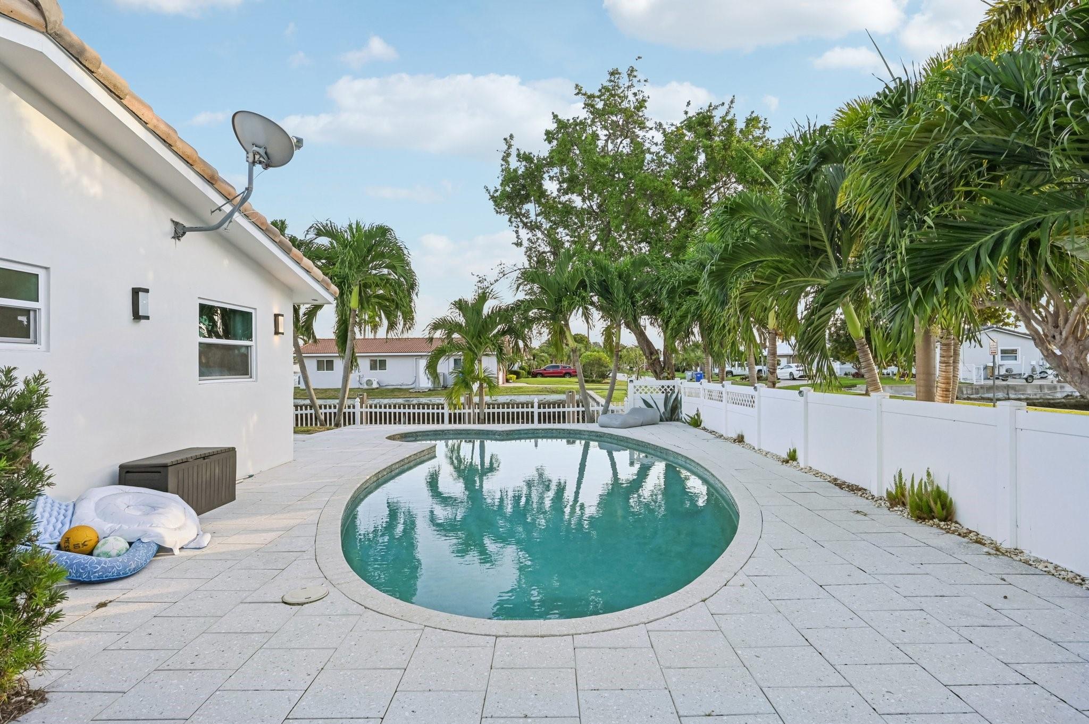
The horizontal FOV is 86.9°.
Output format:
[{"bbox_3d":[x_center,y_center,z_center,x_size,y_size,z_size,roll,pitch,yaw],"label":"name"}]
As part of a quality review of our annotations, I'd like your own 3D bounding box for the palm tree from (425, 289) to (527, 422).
[{"bbox_3d":[-1.760,-0.160,14.950,2.700,3.500,2.600,0,0,0],"label":"palm tree"}]

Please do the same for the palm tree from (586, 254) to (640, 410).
[{"bbox_3d":[1.830,-0.680,15.000,1.800,4.300,1.900,0,0,0],"label":"palm tree"}]

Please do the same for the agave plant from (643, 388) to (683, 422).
[{"bbox_3d":[3.200,1.180,15.700,1.120,0.900,1.000,0,-1,0],"label":"agave plant"}]

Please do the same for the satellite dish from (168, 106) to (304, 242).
[{"bbox_3d":[-3.200,-2.000,6.180,1.160,1.430,1.000,0,0,32],"label":"satellite dish"}]

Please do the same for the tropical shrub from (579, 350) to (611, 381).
[{"bbox_3d":[5.050,0.350,57.000,3.200,3.100,3.100,0,-1,0],"label":"tropical shrub"}]

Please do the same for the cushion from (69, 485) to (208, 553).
[{"bbox_3d":[-3.200,1.270,4.740,1.080,0.420,0.760,0,0,0],"label":"cushion"}]

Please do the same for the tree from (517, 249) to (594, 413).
[{"bbox_3d":[0.300,-0.680,15.300,2.150,4.600,2.200,0,-1,0],"label":"tree"}]

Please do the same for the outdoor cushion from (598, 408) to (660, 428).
[{"bbox_3d":[2.190,1.410,14.650,0.820,0.440,1.550,0,-1,41],"label":"outdoor cushion"}]

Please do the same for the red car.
[{"bbox_3d":[1.270,1.150,66.000,5.300,1.760,1.950,0,-1,-3],"label":"red car"}]

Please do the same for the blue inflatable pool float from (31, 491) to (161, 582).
[{"bbox_3d":[-3.380,1.269,4.280,1.000,0.460,0.740,0,-1,18],"label":"blue inflatable pool float"}]

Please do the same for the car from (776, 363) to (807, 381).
[{"bbox_3d":[22.500,0.880,51.900,1.850,1.430,4.700,0,0,-7],"label":"car"}]

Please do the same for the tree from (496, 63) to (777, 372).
[{"bbox_3d":[3.300,-4.500,20.500,10.600,12.200,9.800,0,0,0],"label":"tree"}]

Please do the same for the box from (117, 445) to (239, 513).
[{"bbox_3d":[-3.670,1.246,5.840,0.455,0.575,1.150,0,-1,0],"label":"box"}]

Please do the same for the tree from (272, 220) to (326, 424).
[{"bbox_3d":[-6.770,-1.020,14.950,2.300,5.350,2.300,0,0,0],"label":"tree"}]

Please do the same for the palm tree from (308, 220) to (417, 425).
[{"bbox_3d":[-4.630,-0.990,14.500,2.750,5.200,2.800,0,-1,0],"label":"palm tree"}]

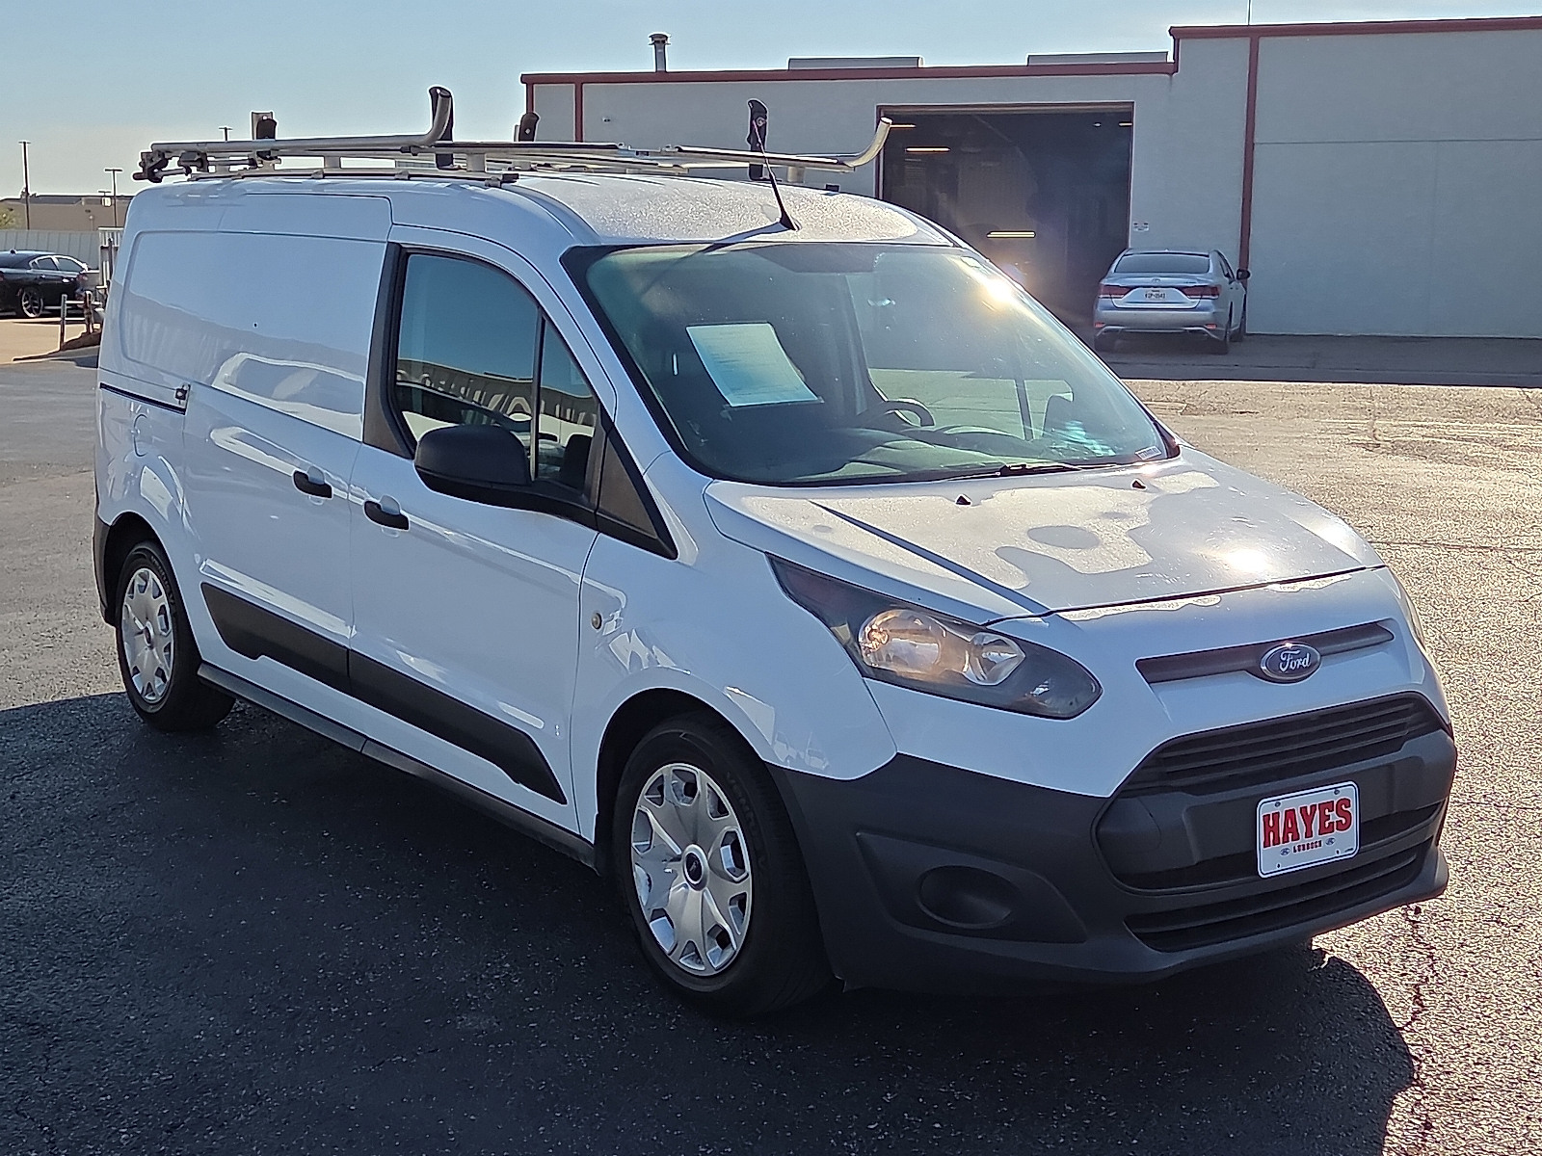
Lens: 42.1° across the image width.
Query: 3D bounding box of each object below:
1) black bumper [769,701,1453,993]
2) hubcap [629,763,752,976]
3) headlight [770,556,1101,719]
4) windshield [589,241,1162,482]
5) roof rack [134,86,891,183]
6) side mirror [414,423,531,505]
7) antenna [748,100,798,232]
[{"bbox_3d":[0.887,0.468,4.106,1.800,0.500,0.600,-6,11,-37],"label":"black bumper"},{"bbox_3d":[-0.150,0.592,4.094,0.060,0.436,0.436,-6,11,-37],"label":"hubcap"},{"bbox_3d":[0.264,0.107,3.770,0.440,0.250,0.590,-6,11,-37],"label":"headlight"},{"bbox_3d":[0.278,-0.538,4.768,1.450,0.140,0.950,-6,45,-37],"label":"windshield"},{"bbox_3d":[-0.921,-1.405,6.320,1.580,0.430,2.450,-6,11,-37],"label":"roof rack"},{"bbox_3d":[-0.653,-0.266,4.440,0.235,0.175,0.150,-6,11,-37],"label":"side mirror"},{"bbox_3d":[0.000,-1.033,5.065,0.045,0.368,0.065,-6,-18,-37],"label":"antenna"}]

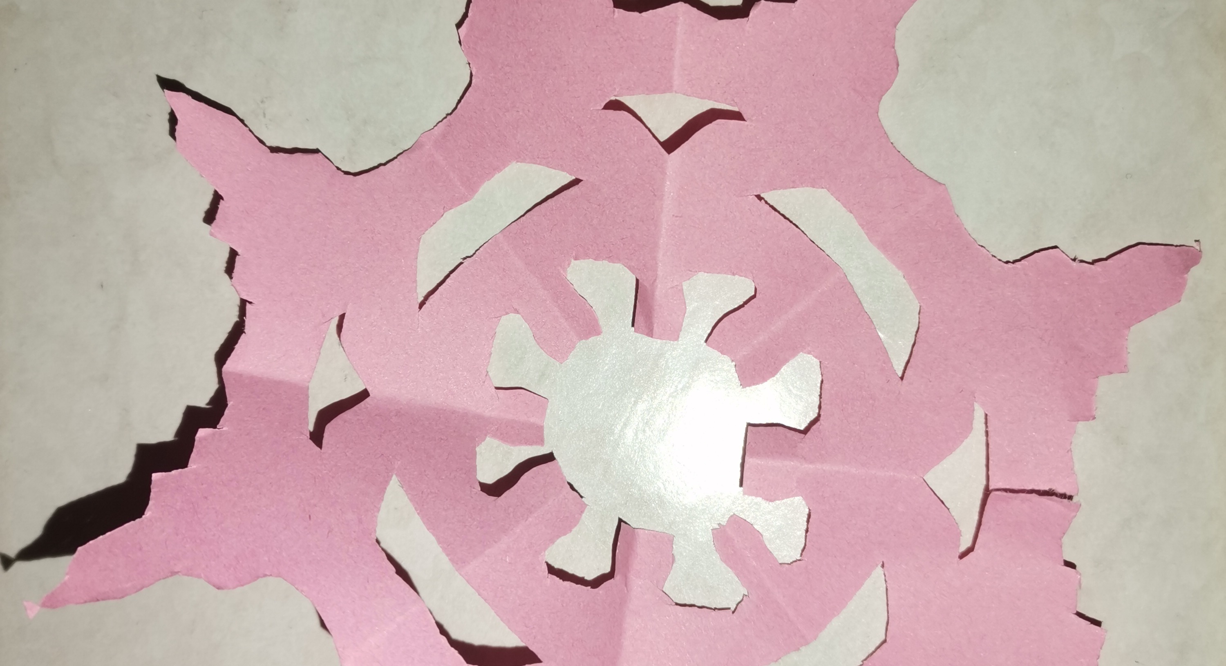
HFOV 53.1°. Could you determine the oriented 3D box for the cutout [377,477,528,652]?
[{"bbox_3d":[-0.032,0.046,0.230,0.011,0.002,0.042,-38,87,0],"label":"cutout"}]

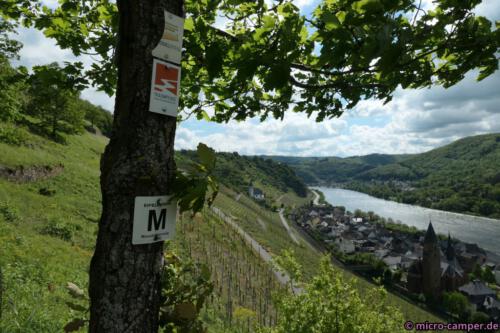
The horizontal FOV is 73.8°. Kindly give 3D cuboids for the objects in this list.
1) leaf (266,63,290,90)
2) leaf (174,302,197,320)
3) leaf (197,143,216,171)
[{"bbox_3d":[0.083,-0.270,1.000,0.075,0.080,0.025,0,2,9],"label":"leaf"},{"bbox_3d":[-0.155,0.348,0.800,0.052,0.043,0.020,0,2,-6],"label":"leaf"},{"bbox_3d":[-0.101,-0.023,0.770,0.041,0.062,0.018,-14,0,-6],"label":"leaf"}]

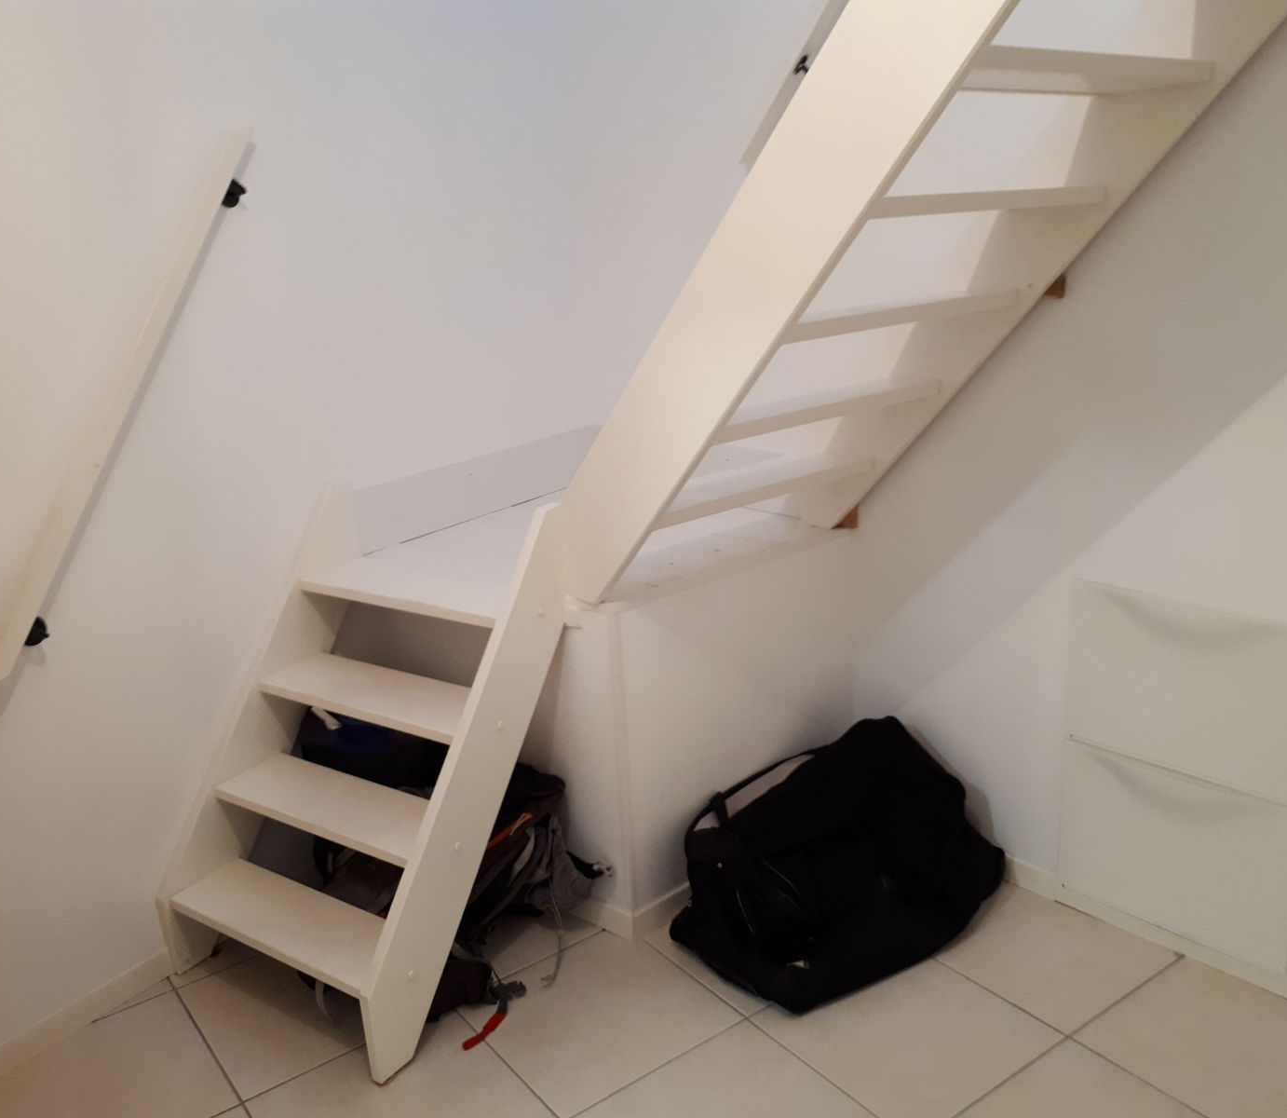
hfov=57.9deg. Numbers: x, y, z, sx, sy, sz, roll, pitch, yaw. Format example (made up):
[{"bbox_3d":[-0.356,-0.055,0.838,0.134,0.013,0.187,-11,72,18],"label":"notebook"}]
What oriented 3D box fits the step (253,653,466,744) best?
[{"bbox_3d":[-0.601,0.317,2.679,0.623,0.025,0.198,8,20,33],"label":"step"}]

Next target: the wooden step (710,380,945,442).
[{"bbox_3d":[0.341,-0.330,2.541,0.771,0.031,0.185,-16,21,-38],"label":"wooden step"}]

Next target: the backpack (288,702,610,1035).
[{"bbox_3d":[-0.482,0.658,2.658,0.600,0.510,0.450,8,20,33],"label":"backpack"}]

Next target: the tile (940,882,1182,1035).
[{"bbox_3d":[0.884,0.871,2.619,0.425,0.010,0.450,-14,20,-34],"label":"tile"}]

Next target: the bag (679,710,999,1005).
[{"bbox_3d":[0.468,0.663,2.696,0.710,0.385,0.390,-14,20,-33],"label":"bag"}]

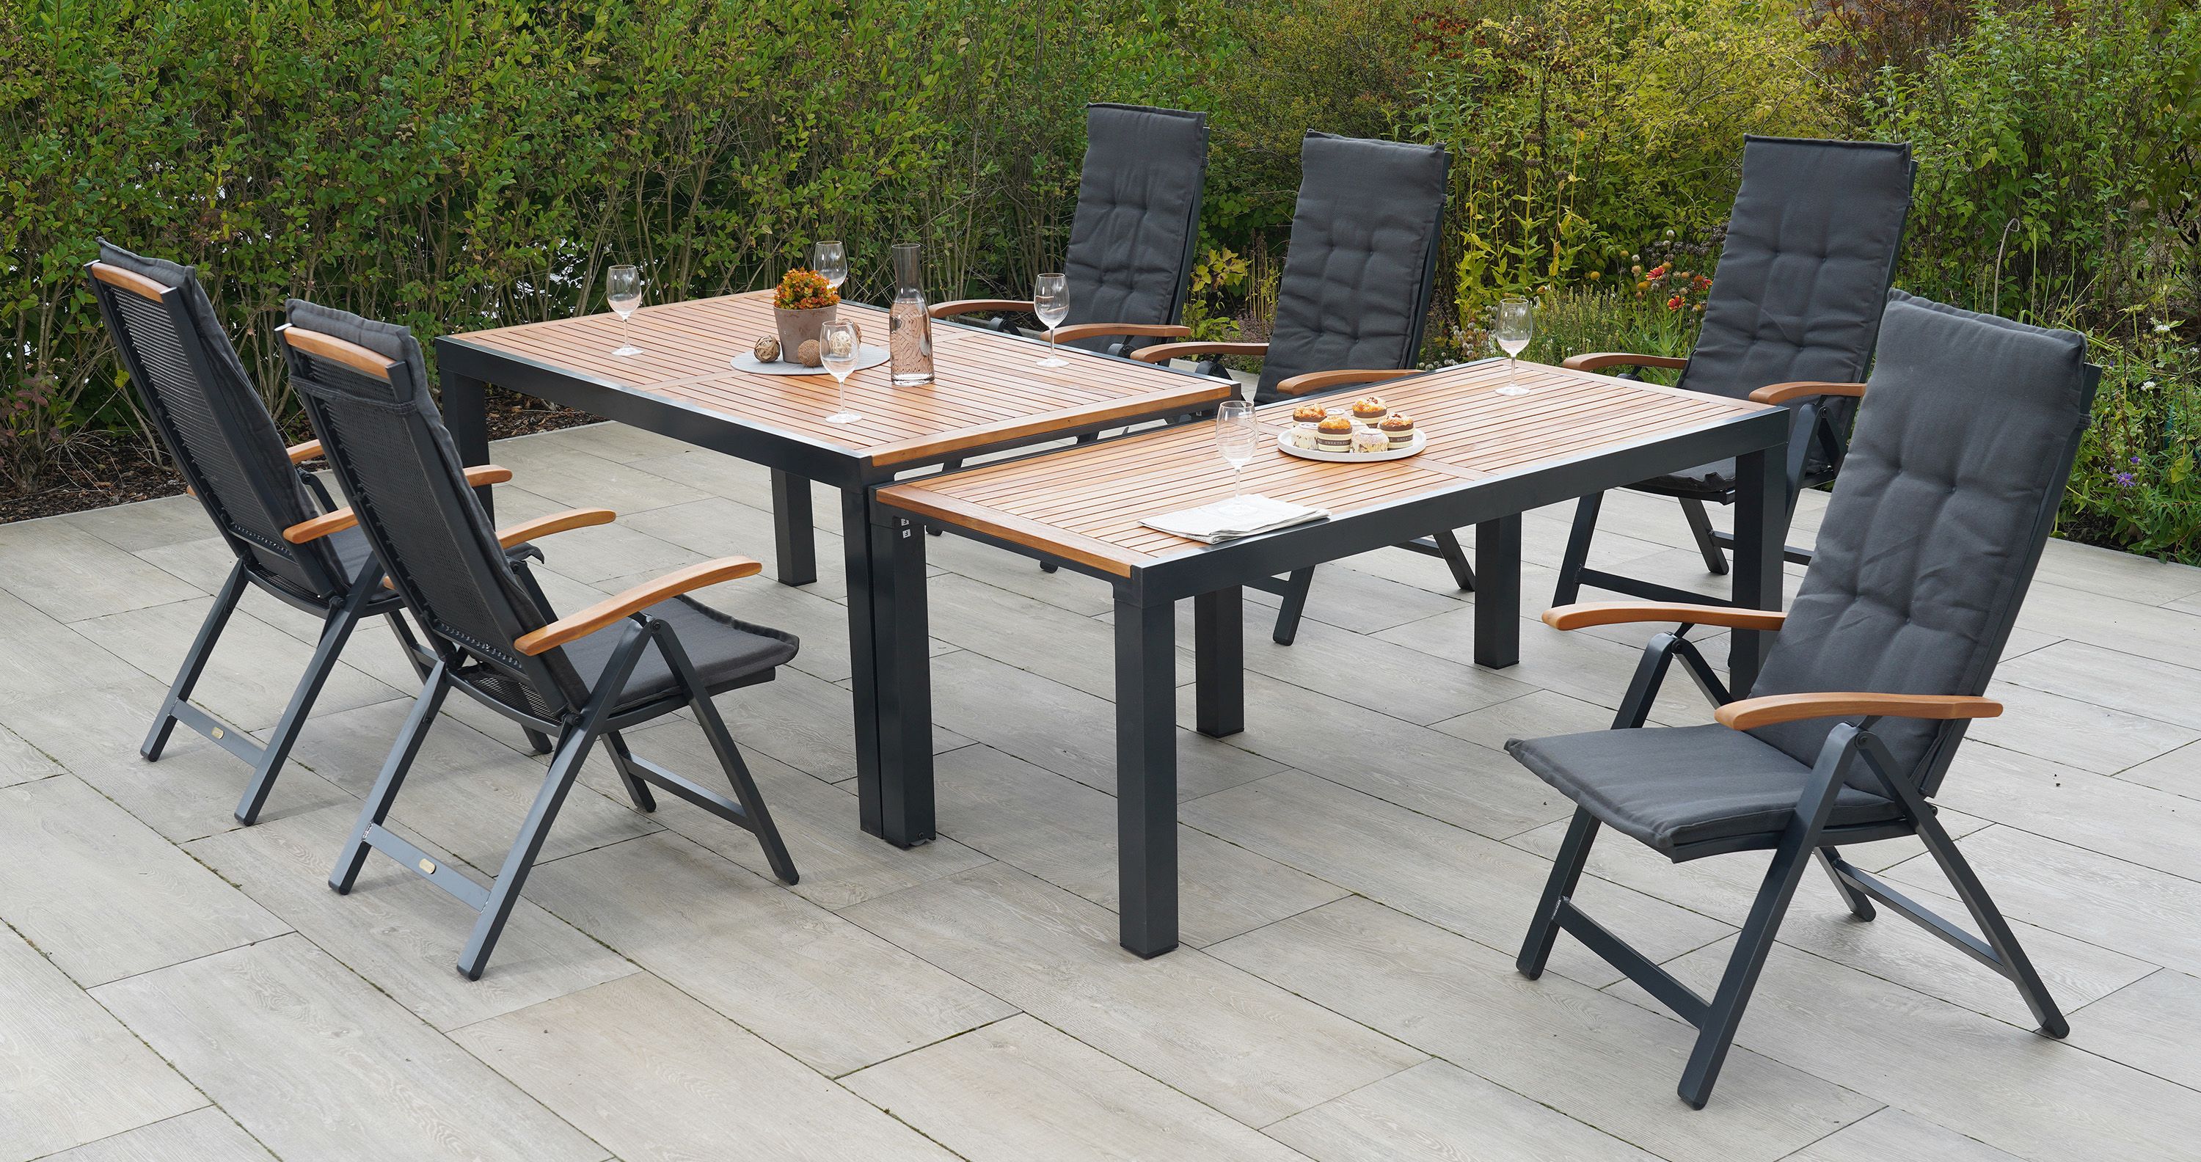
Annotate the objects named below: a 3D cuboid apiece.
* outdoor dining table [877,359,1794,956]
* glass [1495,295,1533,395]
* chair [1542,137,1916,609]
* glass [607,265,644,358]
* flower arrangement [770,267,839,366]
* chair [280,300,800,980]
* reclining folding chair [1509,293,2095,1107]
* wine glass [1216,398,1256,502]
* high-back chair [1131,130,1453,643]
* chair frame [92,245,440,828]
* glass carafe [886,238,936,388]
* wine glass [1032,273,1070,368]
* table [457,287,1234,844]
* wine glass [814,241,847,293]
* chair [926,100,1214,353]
[{"bbox_3d":[0.525,0.079,5.093,1.839,0.726,0.808,-13,20,-38],"label":"outdoor dining table"},{"bbox_3d":[0.936,-0.531,5.532,0.081,0.206,0.081,-1,15,0],"label":"glass"},{"bbox_3d":[1.599,-0.476,6.223,0.747,1.166,0.583,-13,19,-38],"label":"chair"},{"bbox_3d":[-1.132,-0.644,5.823,0.081,0.201,0.081,-1,15,0],"label":"glass"},{"bbox_3d":[-0.665,-0.593,5.430,0.152,0.198,0.152,-1,15,0],"label":"flower arrangement"},{"bbox_3d":[-1.026,0.033,4.561,0.747,1.145,0.583,-13,19,-37],"label":"chair"},{"bbox_3d":[1.120,0.161,3.947,0.747,1.150,0.583,-6,16,-18],"label":"reclining folding chair"},{"bbox_3d":[0.252,-0.230,4.462,0.081,0.201,0.081,-1,15,0],"label":"wine glass"},{"bbox_3d":[0.478,-0.506,6.188,0.700,1.145,0.565,-14,20,-39],"label":"high-back chair"},{"bbox_3d":[-1.623,-0.155,5.138,0.730,1.100,0.565,-14,20,-39],"label":"chair frame"},{"bbox_3d":[-0.402,-0.567,5.179,0.094,0.289,0.094,-1,15,0],"label":"glass carafe"},{"bbox_3d":[-0.107,-0.573,5.359,0.080,0.195,0.080,-1,15,0],"label":"wine glass"},{"bbox_3d":[-0.647,-0.129,5.792,1.000,0.785,1.790,-14,20,-38],"label":"table"},{"bbox_3d":[-0.688,-0.761,6.223,0.081,0.201,0.081,-1,15,0],"label":"wine glass"},{"bbox_3d":[-0.095,-0.699,6.922,0.700,1.145,0.565,-14,20,-39],"label":"chair"}]

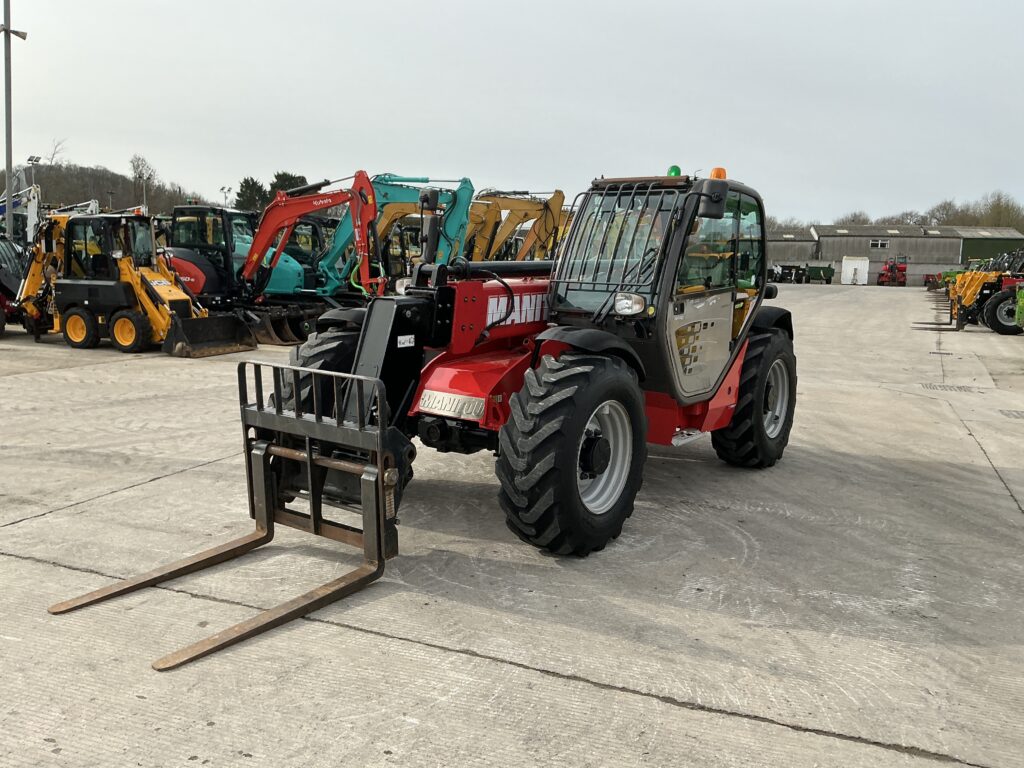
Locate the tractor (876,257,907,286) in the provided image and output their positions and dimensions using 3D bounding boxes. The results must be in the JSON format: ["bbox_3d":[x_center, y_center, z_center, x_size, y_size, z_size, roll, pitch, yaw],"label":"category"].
[{"bbox_3d":[31.639,-9.372,69.000,2.300,2.400,4.600,5,9,24],"label":"tractor"}]

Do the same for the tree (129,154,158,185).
[{"bbox_3d":[-55.611,-30.409,125.000,4.800,8.500,4.800,-2,9,-23],"label":"tree"}]

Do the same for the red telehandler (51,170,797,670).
[{"bbox_3d":[0.002,-0.407,5.821,2.340,2.420,6.070,7,10,36],"label":"red telehandler"}]

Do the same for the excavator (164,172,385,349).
[{"bbox_3d":[-4.736,-2.350,15.632,5.700,3.150,1.960,6,9,28],"label":"excavator"}]

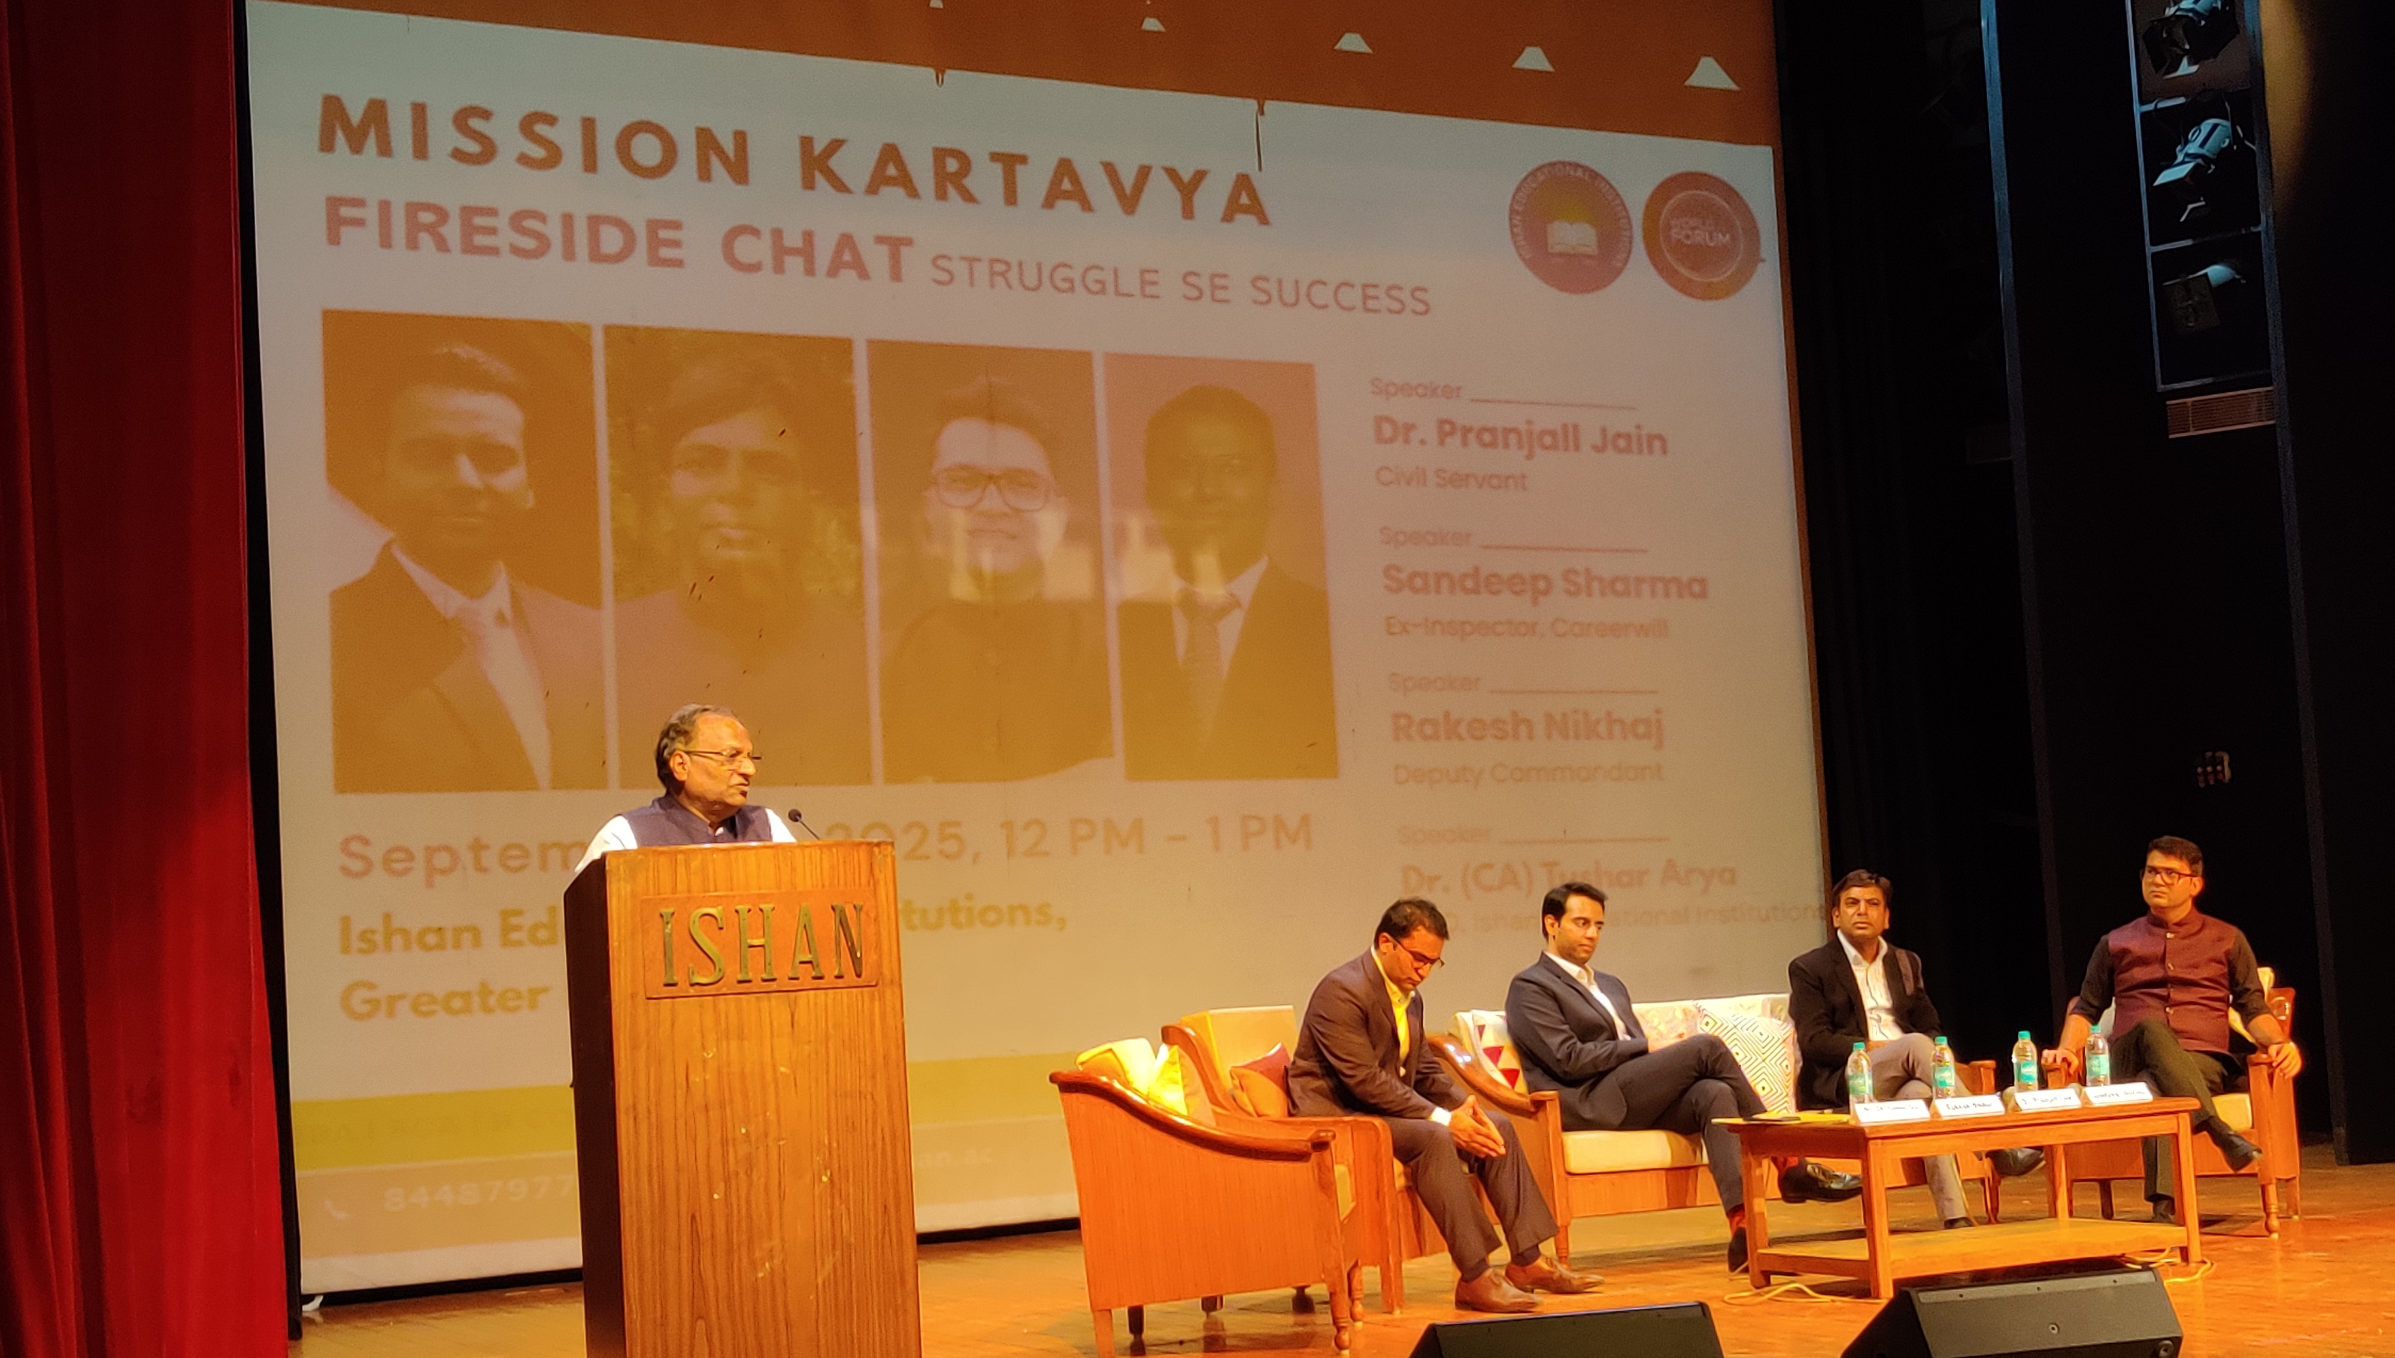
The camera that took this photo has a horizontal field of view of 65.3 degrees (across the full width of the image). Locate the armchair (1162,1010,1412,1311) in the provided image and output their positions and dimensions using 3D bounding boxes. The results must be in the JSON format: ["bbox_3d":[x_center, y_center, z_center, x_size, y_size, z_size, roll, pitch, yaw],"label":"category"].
[{"bbox_3d":[0.414,1.466,5.720,0.750,0.770,0.690,-8,-10,26],"label":"armchair"}]

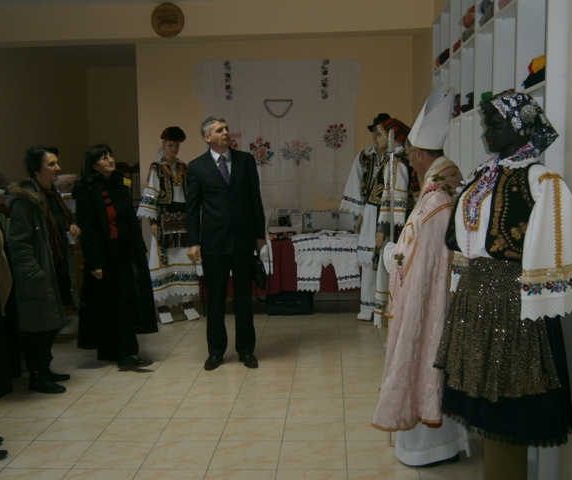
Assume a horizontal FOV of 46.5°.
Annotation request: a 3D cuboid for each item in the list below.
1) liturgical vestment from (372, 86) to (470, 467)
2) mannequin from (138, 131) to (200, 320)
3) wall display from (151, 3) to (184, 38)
[{"bbox_3d":[0.688,0.160,3.279,0.500,1.820,0.620,2,6,27],"label":"liturgical vestment"},{"bbox_3d":[-1.114,-0.155,6.480,0.680,1.870,0.420,-2,6,-14],"label":"mannequin"},{"bbox_3d":[-1.036,-1.918,5.817,0.295,0.300,0.030,0,6,4],"label":"wall display"}]

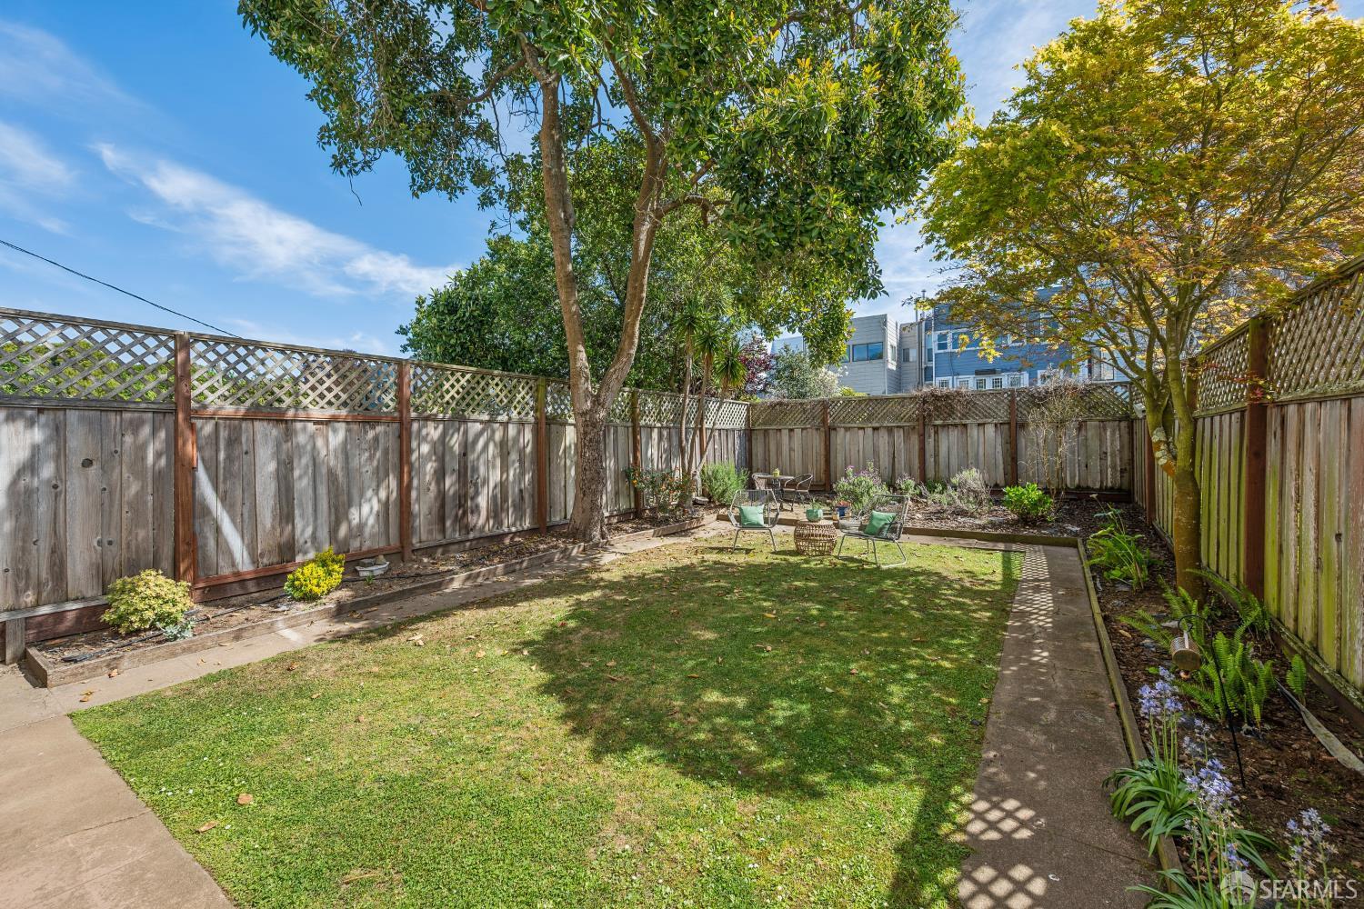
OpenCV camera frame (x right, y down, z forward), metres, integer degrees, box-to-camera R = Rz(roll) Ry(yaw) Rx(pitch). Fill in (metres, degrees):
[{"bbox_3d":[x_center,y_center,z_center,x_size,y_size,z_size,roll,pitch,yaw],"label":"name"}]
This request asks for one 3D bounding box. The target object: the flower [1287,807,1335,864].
[{"bbox_3d":[1.744,1.056,1.470,0.100,0.130,0.100,-1,1,-40],"label":"flower"}]

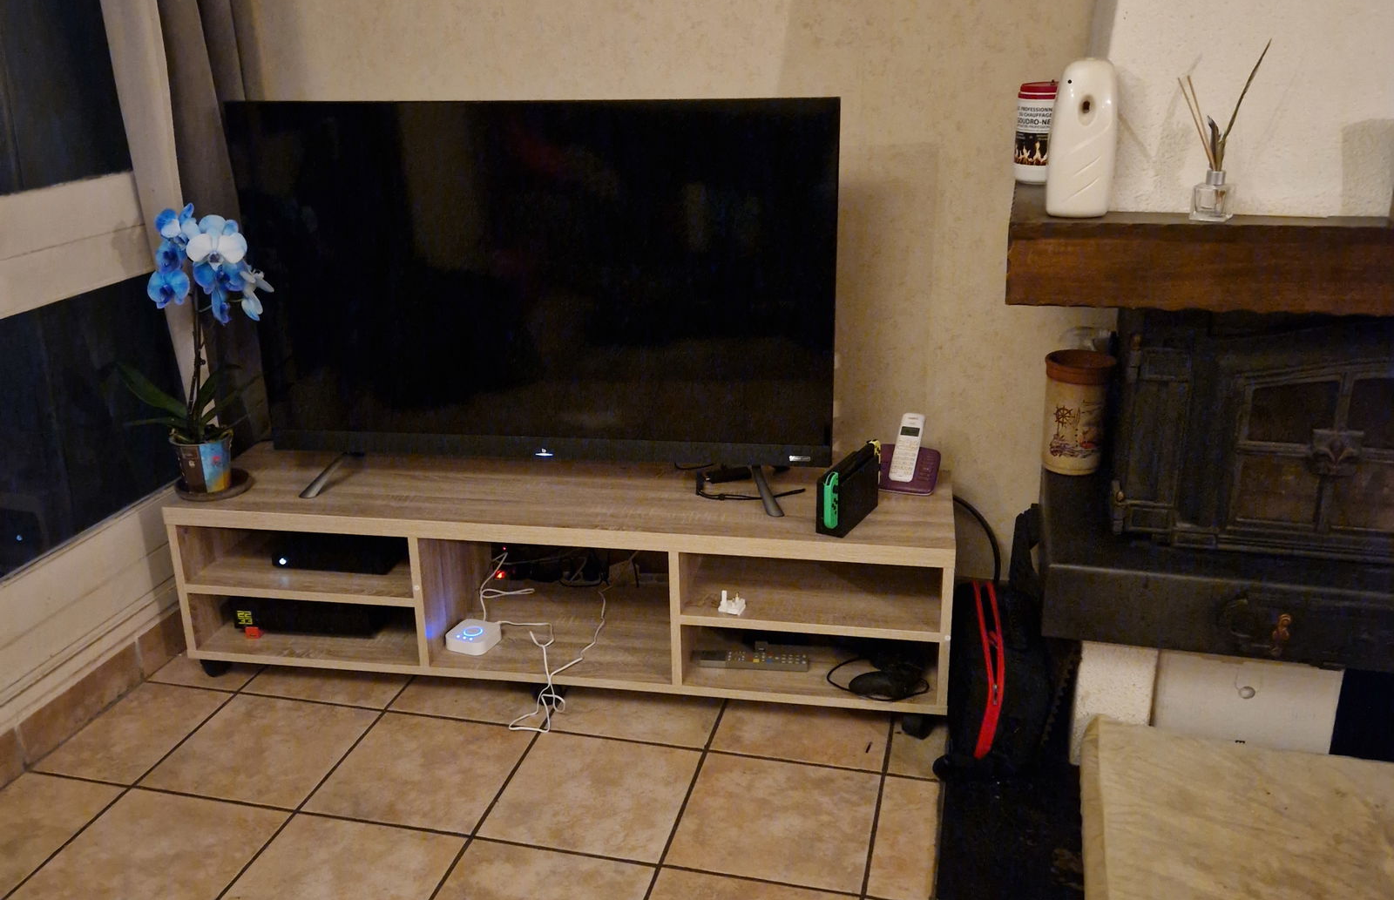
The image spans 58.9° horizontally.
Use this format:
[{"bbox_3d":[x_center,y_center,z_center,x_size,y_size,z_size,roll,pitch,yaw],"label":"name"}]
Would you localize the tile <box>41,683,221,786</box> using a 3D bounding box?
[{"bbox_3d":[-1.127,0.571,2.498,0.220,0.010,0.333,4,21,13],"label":"tile"}]

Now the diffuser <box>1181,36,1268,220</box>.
[{"bbox_3d":[0.718,-0.447,1.728,0.115,0.243,0.075,3,21,11],"label":"diffuser"}]

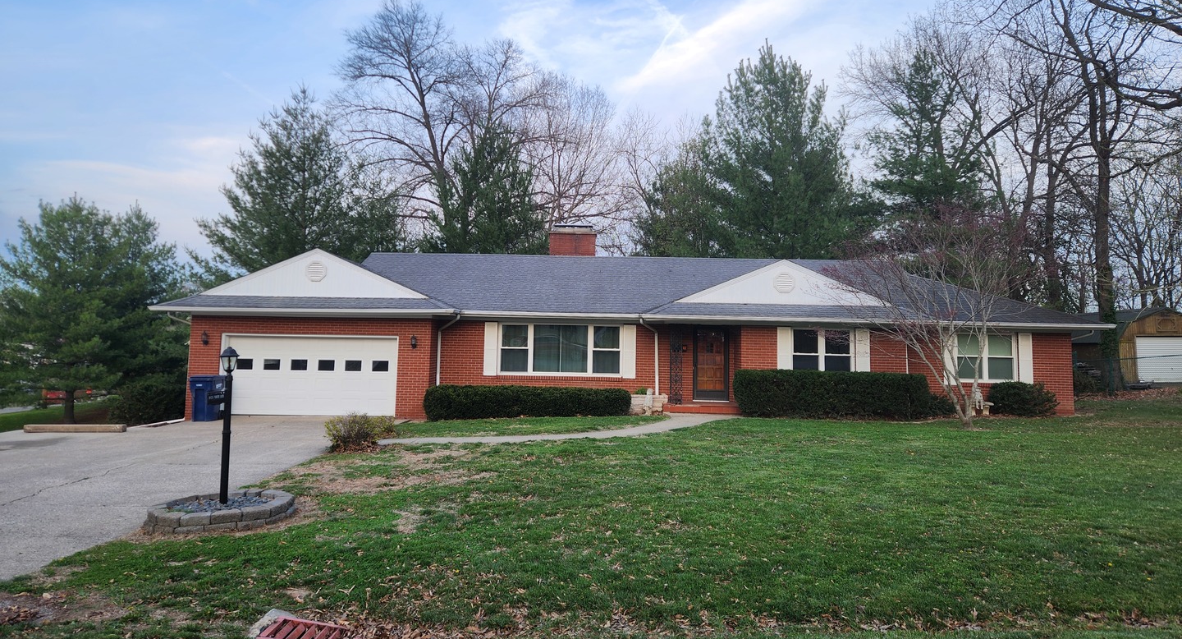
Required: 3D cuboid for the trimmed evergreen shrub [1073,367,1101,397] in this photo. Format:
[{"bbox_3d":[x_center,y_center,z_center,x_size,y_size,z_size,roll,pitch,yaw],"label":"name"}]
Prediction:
[{"bbox_3d":[16.305,2.055,25.896,1.150,1.000,1.100,1,-5,2],"label":"trimmed evergreen shrub"}]

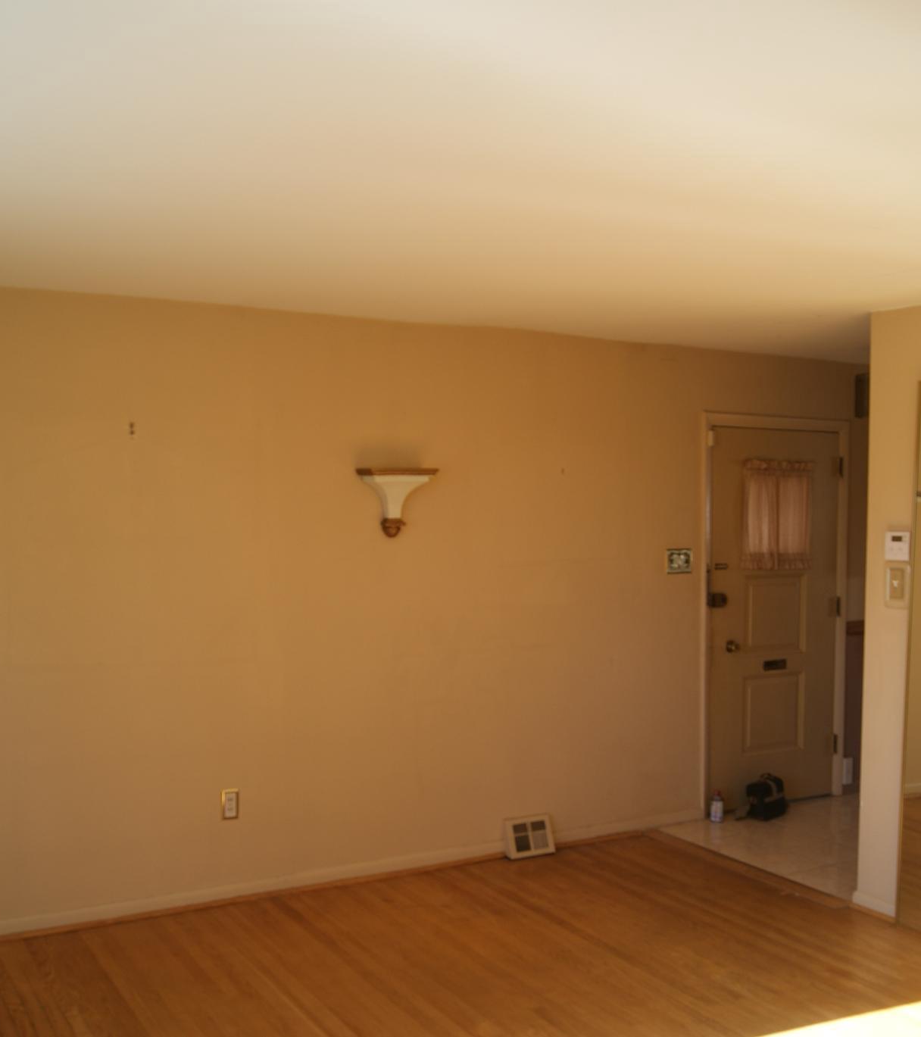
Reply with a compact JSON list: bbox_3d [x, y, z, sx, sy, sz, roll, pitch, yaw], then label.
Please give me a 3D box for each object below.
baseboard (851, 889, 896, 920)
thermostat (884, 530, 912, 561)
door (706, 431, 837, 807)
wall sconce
[{"bbox_3d":[1.702,1.595,4.798,0.023,0.068,0.230,-1,3,-28],"label":"baseboard"},{"bbox_3d":[1.748,0.112,4.663,0.030,0.122,0.120,-1,3,-28],"label":"thermostat"},{"bbox_3d":[1.692,0.534,6.287,0.905,2.030,0.045,-1,3,-28],"label":"door"},{"bbox_3d":[-0.278,-0.069,5.066,0.322,0.307,0.175,-1,3,-28],"label":"wall sconce"}]

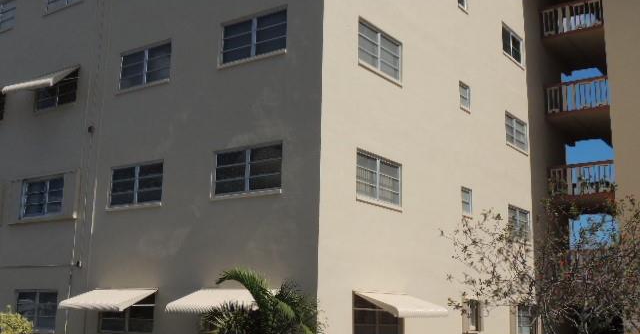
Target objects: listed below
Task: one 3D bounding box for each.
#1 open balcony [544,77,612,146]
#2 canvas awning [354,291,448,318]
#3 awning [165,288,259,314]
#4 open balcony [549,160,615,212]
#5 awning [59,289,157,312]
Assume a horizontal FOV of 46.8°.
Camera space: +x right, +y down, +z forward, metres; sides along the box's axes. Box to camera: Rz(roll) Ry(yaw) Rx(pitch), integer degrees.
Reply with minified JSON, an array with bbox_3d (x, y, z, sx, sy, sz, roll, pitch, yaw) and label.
[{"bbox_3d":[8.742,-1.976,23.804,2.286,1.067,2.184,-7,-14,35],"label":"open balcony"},{"bbox_3d":[1.571,2.631,14.089,0.965,0.488,1.940,-7,-14,35],"label":"canvas awning"},{"bbox_3d":[-1.794,2.416,13.440,2.001,0.477,0.914,-7,-14,35],"label":"awning"},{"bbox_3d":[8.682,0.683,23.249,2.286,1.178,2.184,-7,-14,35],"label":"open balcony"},{"bbox_3d":[-4.400,2.741,15.303,2.042,0.488,0.914,-7,-14,35],"label":"awning"}]

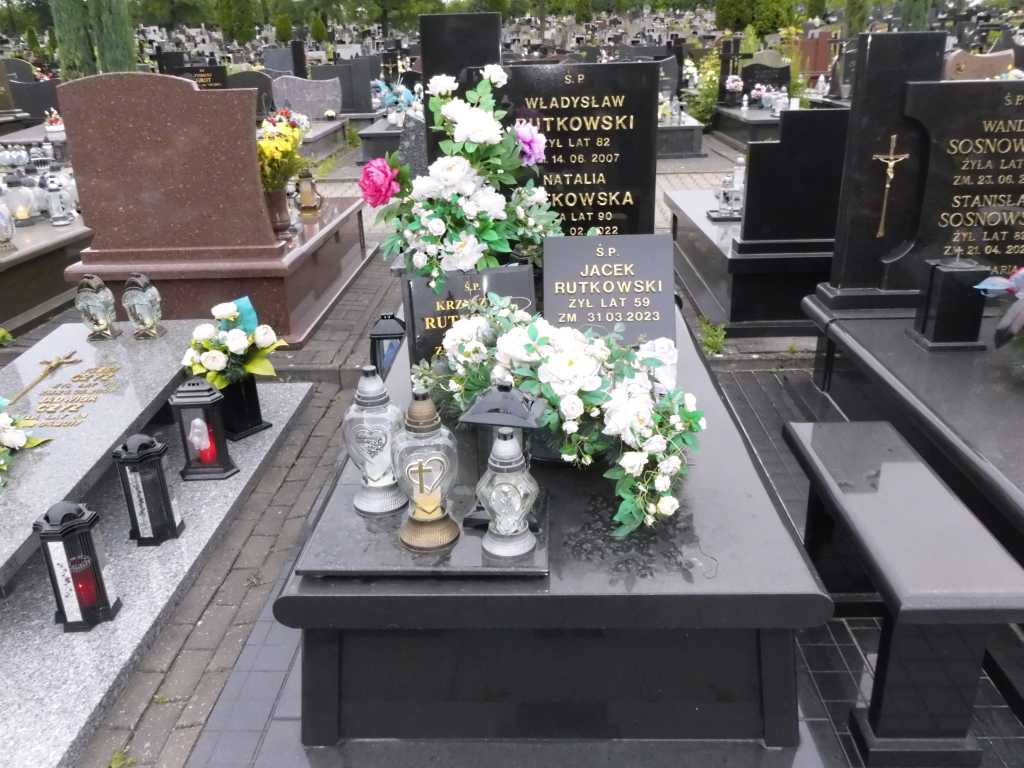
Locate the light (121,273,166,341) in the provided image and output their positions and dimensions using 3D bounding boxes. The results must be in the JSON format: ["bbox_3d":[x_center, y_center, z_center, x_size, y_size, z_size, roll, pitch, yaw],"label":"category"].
[{"bbox_3d":[-1.639,-0.346,3.648,0.155,0.277,0.105,-1,26,2],"label":"light"}]

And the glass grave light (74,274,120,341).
[{"bbox_3d":[-1.823,-0.341,3.618,0.163,0.271,0.143,-1,22,2],"label":"glass grave light"}]

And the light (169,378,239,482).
[{"bbox_3d":[-1.162,0.164,3.139,0.222,0.374,0.153,-1,22,2],"label":"light"}]

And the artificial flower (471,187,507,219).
[{"bbox_3d":[-0.073,-0.589,2.701,0.124,0.111,0.090,-2,22,-1],"label":"artificial flower"}]

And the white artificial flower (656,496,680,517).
[{"bbox_3d":[0.368,0.285,1.946,0.056,0.051,0.054,3,23,11],"label":"white artificial flower"}]

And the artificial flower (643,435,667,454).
[{"bbox_3d":[0.351,0.149,2.035,0.059,0.049,0.050,-3,22,-3],"label":"artificial flower"}]

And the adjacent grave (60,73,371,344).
[{"bbox_3d":[-1.703,-1.244,5.190,1.220,1.390,2.360,-1,22,2],"label":"adjacent grave"}]

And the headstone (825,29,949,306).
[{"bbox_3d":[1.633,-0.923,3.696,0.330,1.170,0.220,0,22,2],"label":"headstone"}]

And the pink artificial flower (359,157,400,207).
[{"bbox_3d":[-0.459,-0.700,2.863,0.135,0.168,0.100,12,26,30],"label":"pink artificial flower"}]

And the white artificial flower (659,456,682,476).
[{"bbox_3d":[0.390,0.203,2.036,0.054,0.044,0.050,0,22,2],"label":"white artificial flower"}]

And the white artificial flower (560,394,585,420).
[{"bbox_3d":[0.159,0.062,2.181,0.062,0.065,0.059,0,22,4],"label":"white artificial flower"}]

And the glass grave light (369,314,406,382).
[{"bbox_3d":[-0.525,-0.132,3.593,0.160,0.357,0.160,-1,22,2],"label":"glass grave light"}]

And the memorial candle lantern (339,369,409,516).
[{"bbox_3d":[-0.328,0.125,1.984,0.140,0.353,0.130,-4,23,-7],"label":"memorial candle lantern"}]

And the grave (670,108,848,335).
[{"bbox_3d":[1.668,-1.185,5.178,1.130,1.130,2.172,-1,22,2],"label":"grave"}]

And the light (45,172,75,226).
[{"bbox_3d":[-3.351,-1.369,6.123,0.153,0.340,0.153,-13,25,-26],"label":"light"}]

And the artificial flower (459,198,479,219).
[{"bbox_3d":[-0.159,-0.640,3.020,0.067,0.066,0.061,0,22,2],"label":"artificial flower"}]

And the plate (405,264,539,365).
[{"bbox_3d":[-0.130,-0.209,2.716,0.425,0.325,0.040,-5,2,-9],"label":"plate"}]

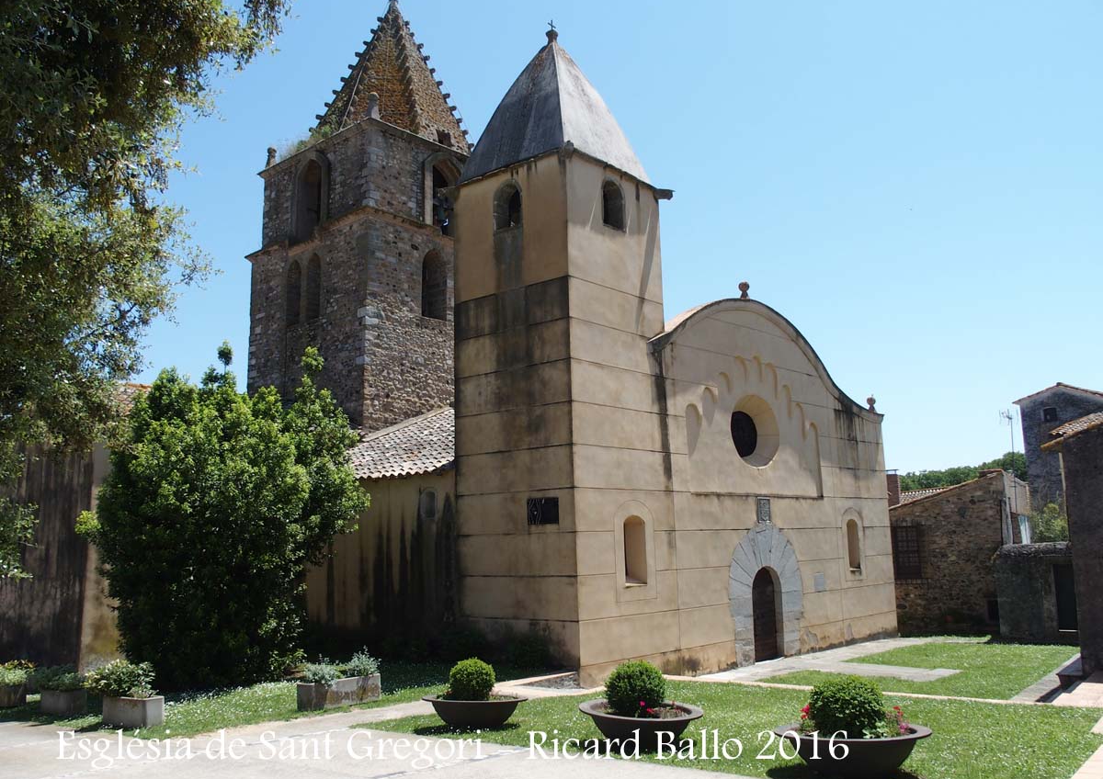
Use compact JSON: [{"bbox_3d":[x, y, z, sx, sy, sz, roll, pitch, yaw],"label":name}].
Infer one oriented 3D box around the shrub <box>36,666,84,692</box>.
[{"bbox_3d":[-7.434,4.374,13.500,0.760,0.400,0.660,4,-11,-28],"label":"shrub"}]

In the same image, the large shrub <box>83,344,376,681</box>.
[{"bbox_3d":[-6.151,2.400,16.700,5.300,6.200,5.000,2,-10,-20],"label":"large shrub"}]

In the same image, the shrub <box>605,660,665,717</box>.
[{"bbox_3d":[0.976,3.476,10.350,0.700,0.660,0.700,-2,-10,5],"label":"shrub"}]

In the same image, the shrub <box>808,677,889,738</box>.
[{"bbox_3d":[2.655,2.842,7.984,0.700,0.570,0.700,-1,-10,0],"label":"shrub"}]

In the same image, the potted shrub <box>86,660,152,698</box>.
[{"bbox_3d":[-6.108,4.109,12.600,0.920,0.520,0.820,3,-11,-25],"label":"potted shrub"}]

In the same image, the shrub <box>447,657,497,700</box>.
[{"bbox_3d":[-1.108,3.956,12.150,0.670,0.580,0.670,0,-10,-5],"label":"shrub"}]

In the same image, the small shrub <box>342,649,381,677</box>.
[{"bbox_3d":[-2.972,4.261,13.900,0.570,0.430,0.480,1,-10,-12],"label":"small shrub"}]

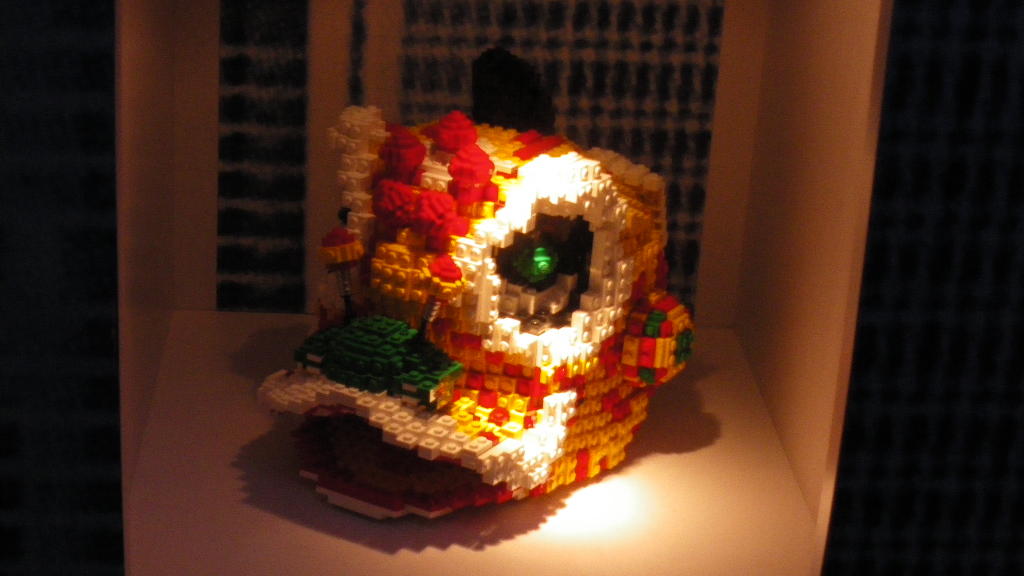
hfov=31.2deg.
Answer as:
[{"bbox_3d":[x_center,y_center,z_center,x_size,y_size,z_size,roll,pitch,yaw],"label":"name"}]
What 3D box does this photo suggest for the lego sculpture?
[{"bbox_3d":[-0.037,-0.004,0.948,0.200,0.190,0.184,15,24,26],"label":"lego sculpture"}]

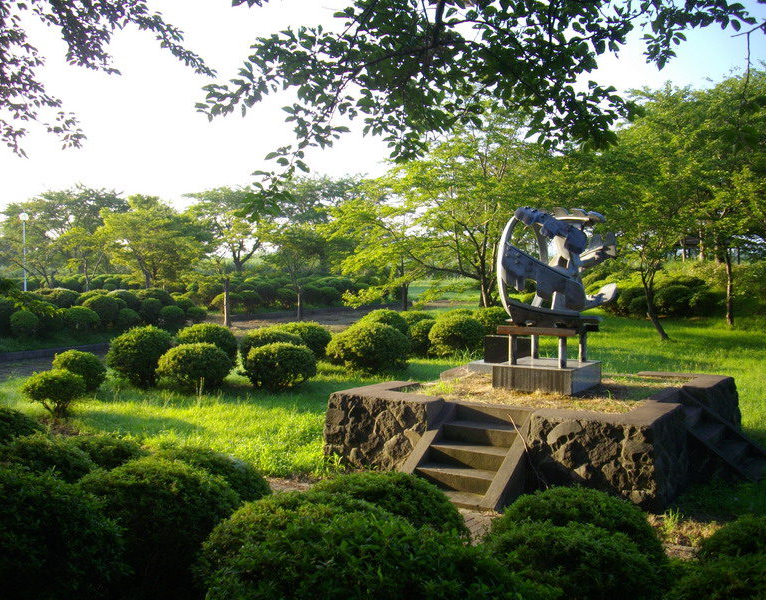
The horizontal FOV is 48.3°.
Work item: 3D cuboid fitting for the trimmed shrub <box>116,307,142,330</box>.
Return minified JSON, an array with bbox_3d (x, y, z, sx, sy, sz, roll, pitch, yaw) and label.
[{"bbox_3d":[-7.294,0.544,24.567,0.718,0.658,0.718,-1,3,-17],"label":"trimmed shrub"}]

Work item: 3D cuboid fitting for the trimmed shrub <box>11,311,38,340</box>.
[{"bbox_3d":[-10.397,0.647,24.800,0.800,0.840,0.800,-2,3,-23],"label":"trimmed shrub"}]

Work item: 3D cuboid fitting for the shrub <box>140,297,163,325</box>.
[{"bbox_3d":[-7.445,0.370,27.500,0.772,0.900,0.772,0,2,-15],"label":"shrub"}]

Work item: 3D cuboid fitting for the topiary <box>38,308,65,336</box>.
[{"bbox_3d":[-8.792,0.601,22.691,0.743,0.698,0.743,-1,3,-21],"label":"topiary"}]

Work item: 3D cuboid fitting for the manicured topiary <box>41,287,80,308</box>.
[{"bbox_3d":[-11.692,0.181,31.000,1.400,1.150,1.400,-2,3,-21],"label":"manicured topiary"}]

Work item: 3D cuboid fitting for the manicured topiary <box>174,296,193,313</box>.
[{"bbox_3d":[-6.642,0.270,28.517,0.717,0.773,0.717,0,3,-13],"label":"manicured topiary"}]

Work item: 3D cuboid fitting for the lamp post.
[{"bbox_3d":[-15.731,-1.762,37.588,0.400,4.111,0.400,-1,3,-23],"label":"lamp post"}]

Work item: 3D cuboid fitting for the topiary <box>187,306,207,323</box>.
[{"bbox_3d":[-6.725,0.549,31.000,0.760,0.600,0.750,-1,3,-12],"label":"topiary"}]

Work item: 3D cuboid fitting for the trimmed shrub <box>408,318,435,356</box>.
[{"bbox_3d":[1.046,0.934,21.300,0.872,0.947,0.872,0,2,3],"label":"trimmed shrub"}]

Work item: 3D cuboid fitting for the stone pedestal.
[{"bbox_3d":[2.068,0.945,10.736,1.024,0.290,1.019,2,4,34],"label":"stone pedestal"}]

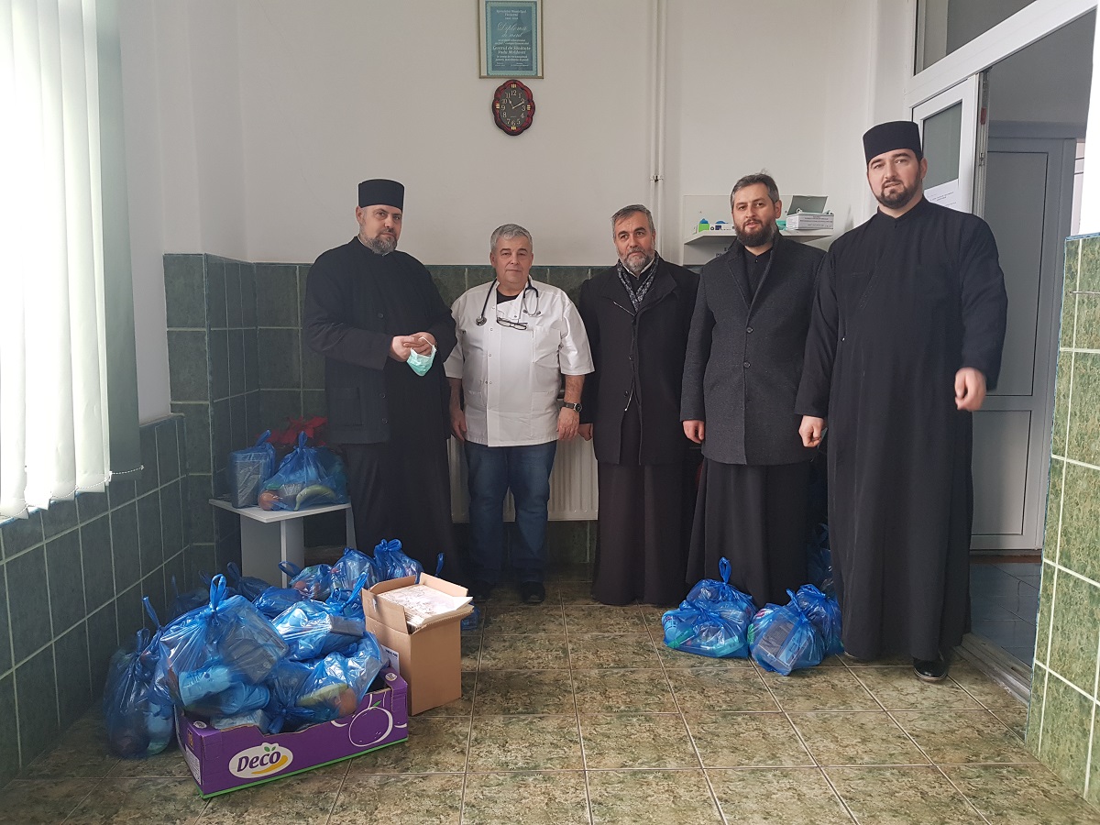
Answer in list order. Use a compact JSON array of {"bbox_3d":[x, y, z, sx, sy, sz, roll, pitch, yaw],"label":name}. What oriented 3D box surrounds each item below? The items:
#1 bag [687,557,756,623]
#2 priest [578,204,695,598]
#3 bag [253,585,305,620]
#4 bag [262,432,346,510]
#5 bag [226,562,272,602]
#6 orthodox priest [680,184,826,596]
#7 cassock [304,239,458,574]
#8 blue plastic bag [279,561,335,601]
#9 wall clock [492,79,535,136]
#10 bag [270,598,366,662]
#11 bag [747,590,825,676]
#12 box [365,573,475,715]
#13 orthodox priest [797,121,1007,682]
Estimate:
[{"bbox_3d":[0.693,0.757,3.330,0.270,0.300,0.240,0,7,-2],"label":"bag"},{"bbox_3d":[0.385,-0.027,3.704,0.530,1.760,0.360,0,7,2],"label":"priest"},{"bbox_3d":[-0.959,0.758,2.889,0.260,0.290,0.240,-2,7,-18],"label":"bag"},{"bbox_3d":[-1.000,0.232,3.370,0.330,0.280,0.250,-1,7,-10],"label":"bag"},{"bbox_3d":[-1.114,0.749,3.054,0.250,0.360,0.240,-2,7,-18],"label":"bag"},{"bbox_3d":[0.888,-0.065,3.603,0.580,1.870,0.380,1,7,12],"label":"orthodox priest"},{"bbox_3d":[-0.737,0.053,3.590,0.630,1.580,0.460,-2,7,-17],"label":"cassock"},{"bbox_3d":[-0.900,0.742,3.139,0.250,0.320,0.240,0,7,0],"label":"blue plastic bag"},{"bbox_3d":[-0.172,-1.443,3.913,0.205,0.260,0.040,-1,7,-4],"label":"wall clock"},{"bbox_3d":[-0.753,0.702,2.677,0.310,0.230,0.250,-2,7,-18],"label":"bag"},{"bbox_3d":[0.888,0.795,3.108,0.260,0.275,0.230,1,7,8],"label":"bag"},{"bbox_3d":[-0.457,0.786,2.801,0.265,0.360,0.215,6,9,44],"label":"box"},{"bbox_3d":[1.245,-0.052,3.014,0.700,1.930,0.460,2,7,20],"label":"orthodox priest"}]

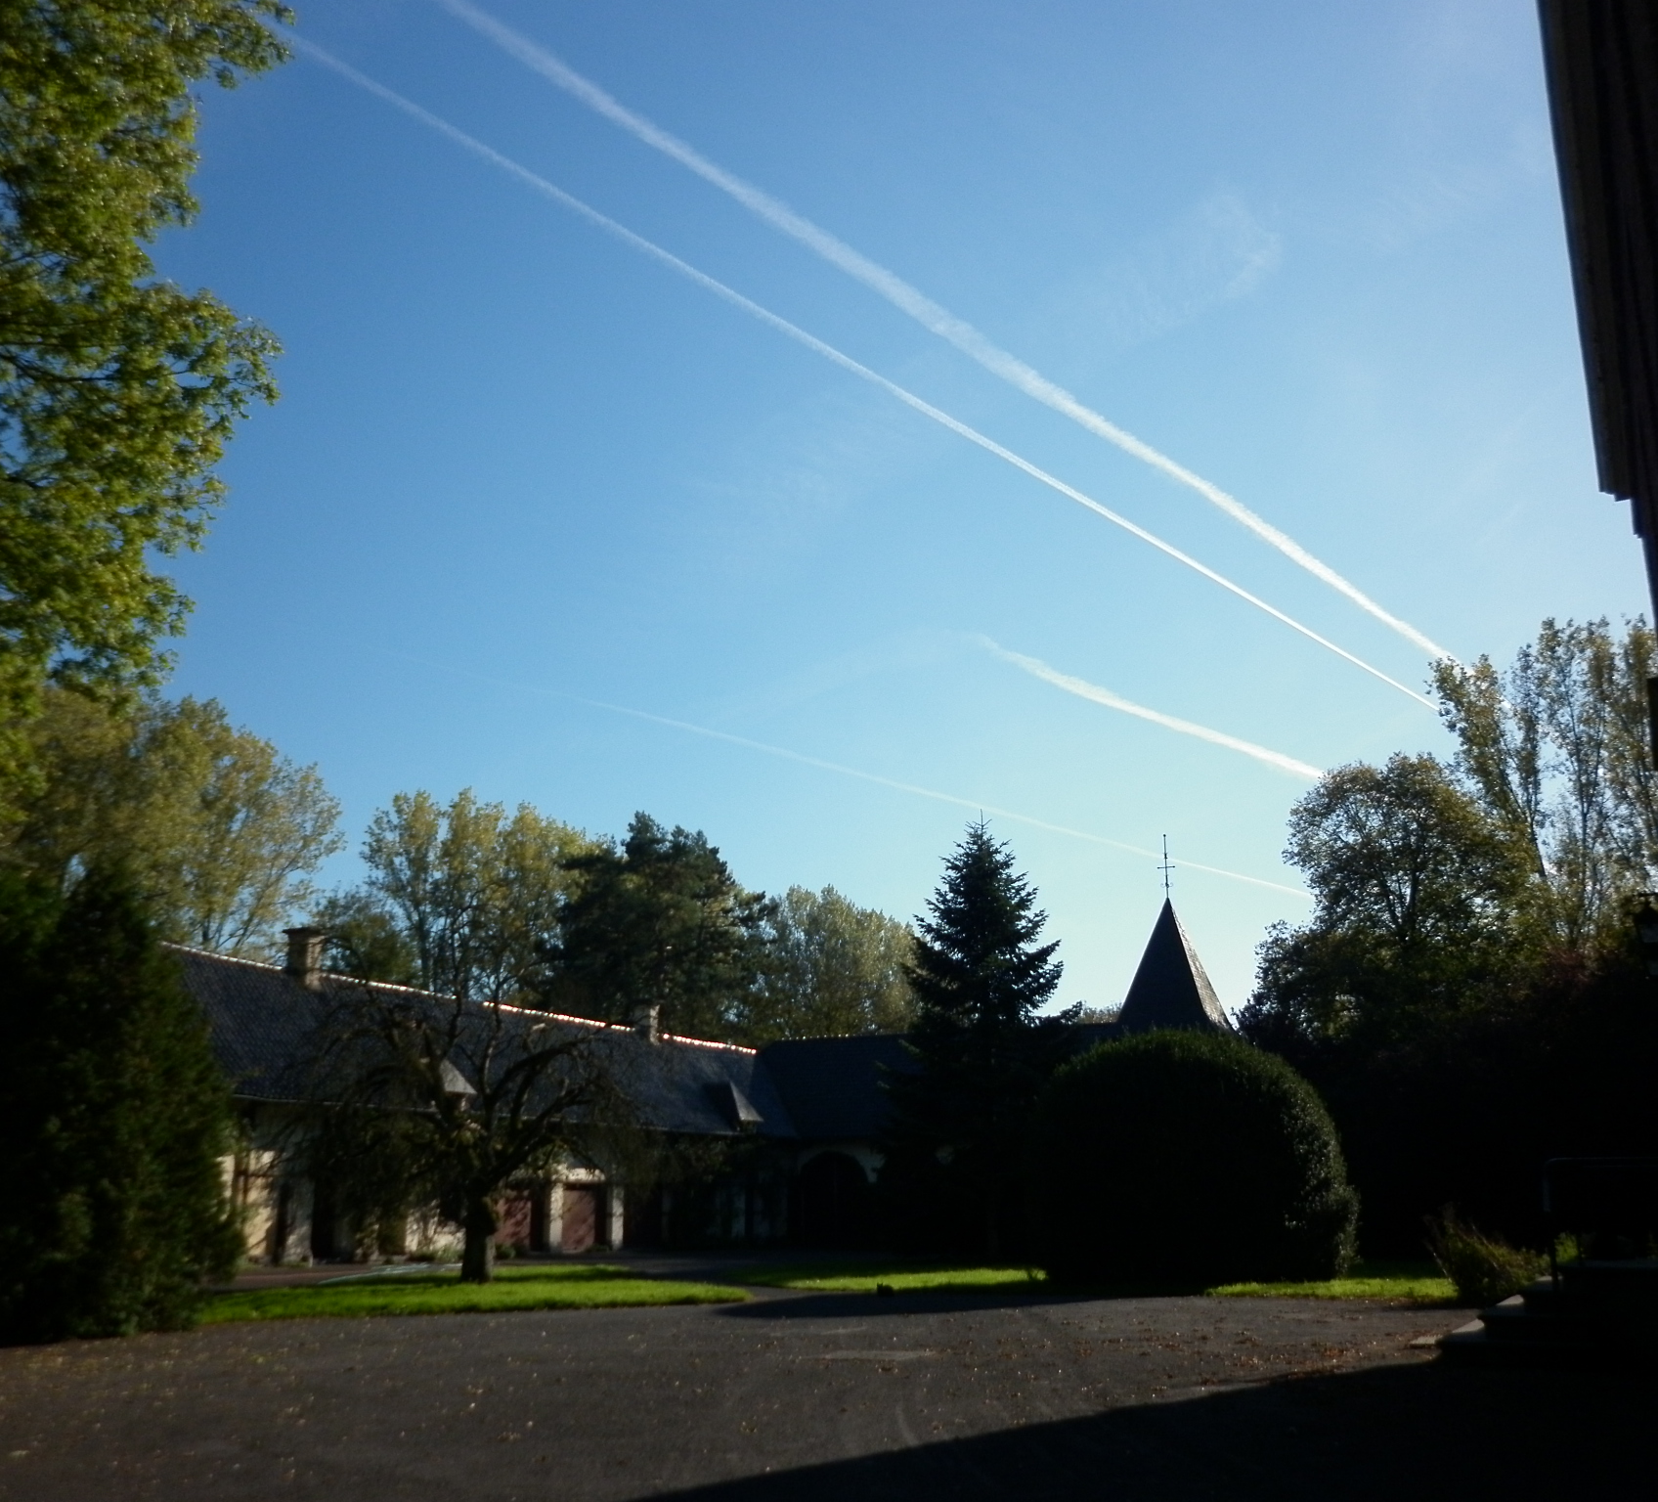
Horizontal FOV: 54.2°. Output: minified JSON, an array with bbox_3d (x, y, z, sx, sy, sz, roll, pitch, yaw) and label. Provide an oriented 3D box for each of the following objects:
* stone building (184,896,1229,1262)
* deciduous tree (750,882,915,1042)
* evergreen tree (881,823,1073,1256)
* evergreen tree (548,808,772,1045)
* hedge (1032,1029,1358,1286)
[{"bbox_3d":[-2.019,9.355,52.086,24.700,12.870,39.000,-7,-17,23],"label":"stone building"},{"bbox_3d":[-0.138,17.540,93.758,10.172,19.706,10.172,0,-16,0],"label":"deciduous tree"},{"bbox_3d":[4.608,8.320,47.939,5.770,12.546,5.770,-2,-16,5],"label":"evergreen tree"},{"bbox_3d":[-8.270,13.041,79.001,10.524,20.442,10.524,1,-16,-6],"label":"evergreen tree"},{"bbox_3d":[7.030,7.683,31.077,6.140,4.601,5.663,-4,-16,12],"label":"hedge"}]

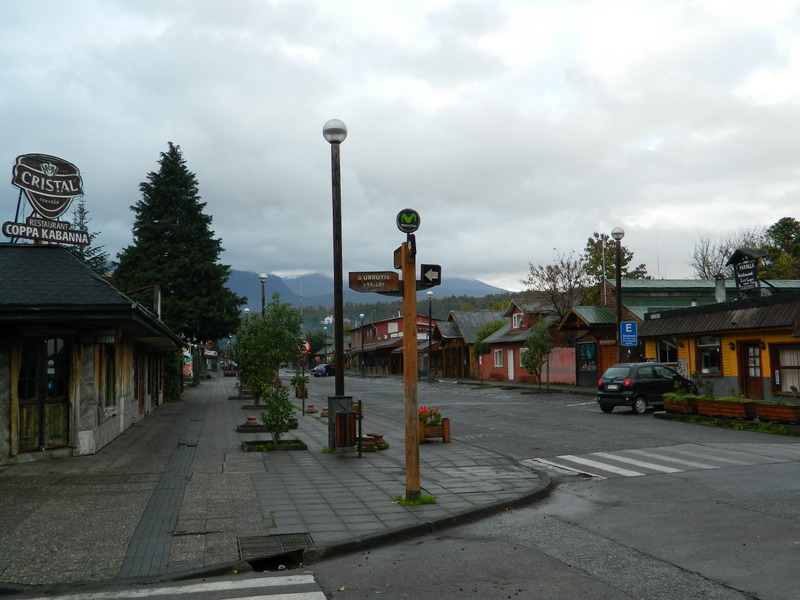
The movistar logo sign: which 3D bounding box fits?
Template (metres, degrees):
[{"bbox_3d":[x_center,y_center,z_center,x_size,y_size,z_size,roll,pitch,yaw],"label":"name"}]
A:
[{"bbox_3d":[0.103,-0.935,9.607,0.290,0.290,0.060,0,-5,-12],"label":"movistar logo sign"}]

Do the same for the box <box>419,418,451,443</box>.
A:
[{"bbox_3d":[0.613,2.592,16.131,0.635,0.490,0.600,0,-5,-12],"label":"box"}]

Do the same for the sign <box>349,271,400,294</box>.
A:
[{"bbox_3d":[-0.294,-0.205,9.330,0.580,0.240,0.060,-1,-4,-3],"label":"sign"}]

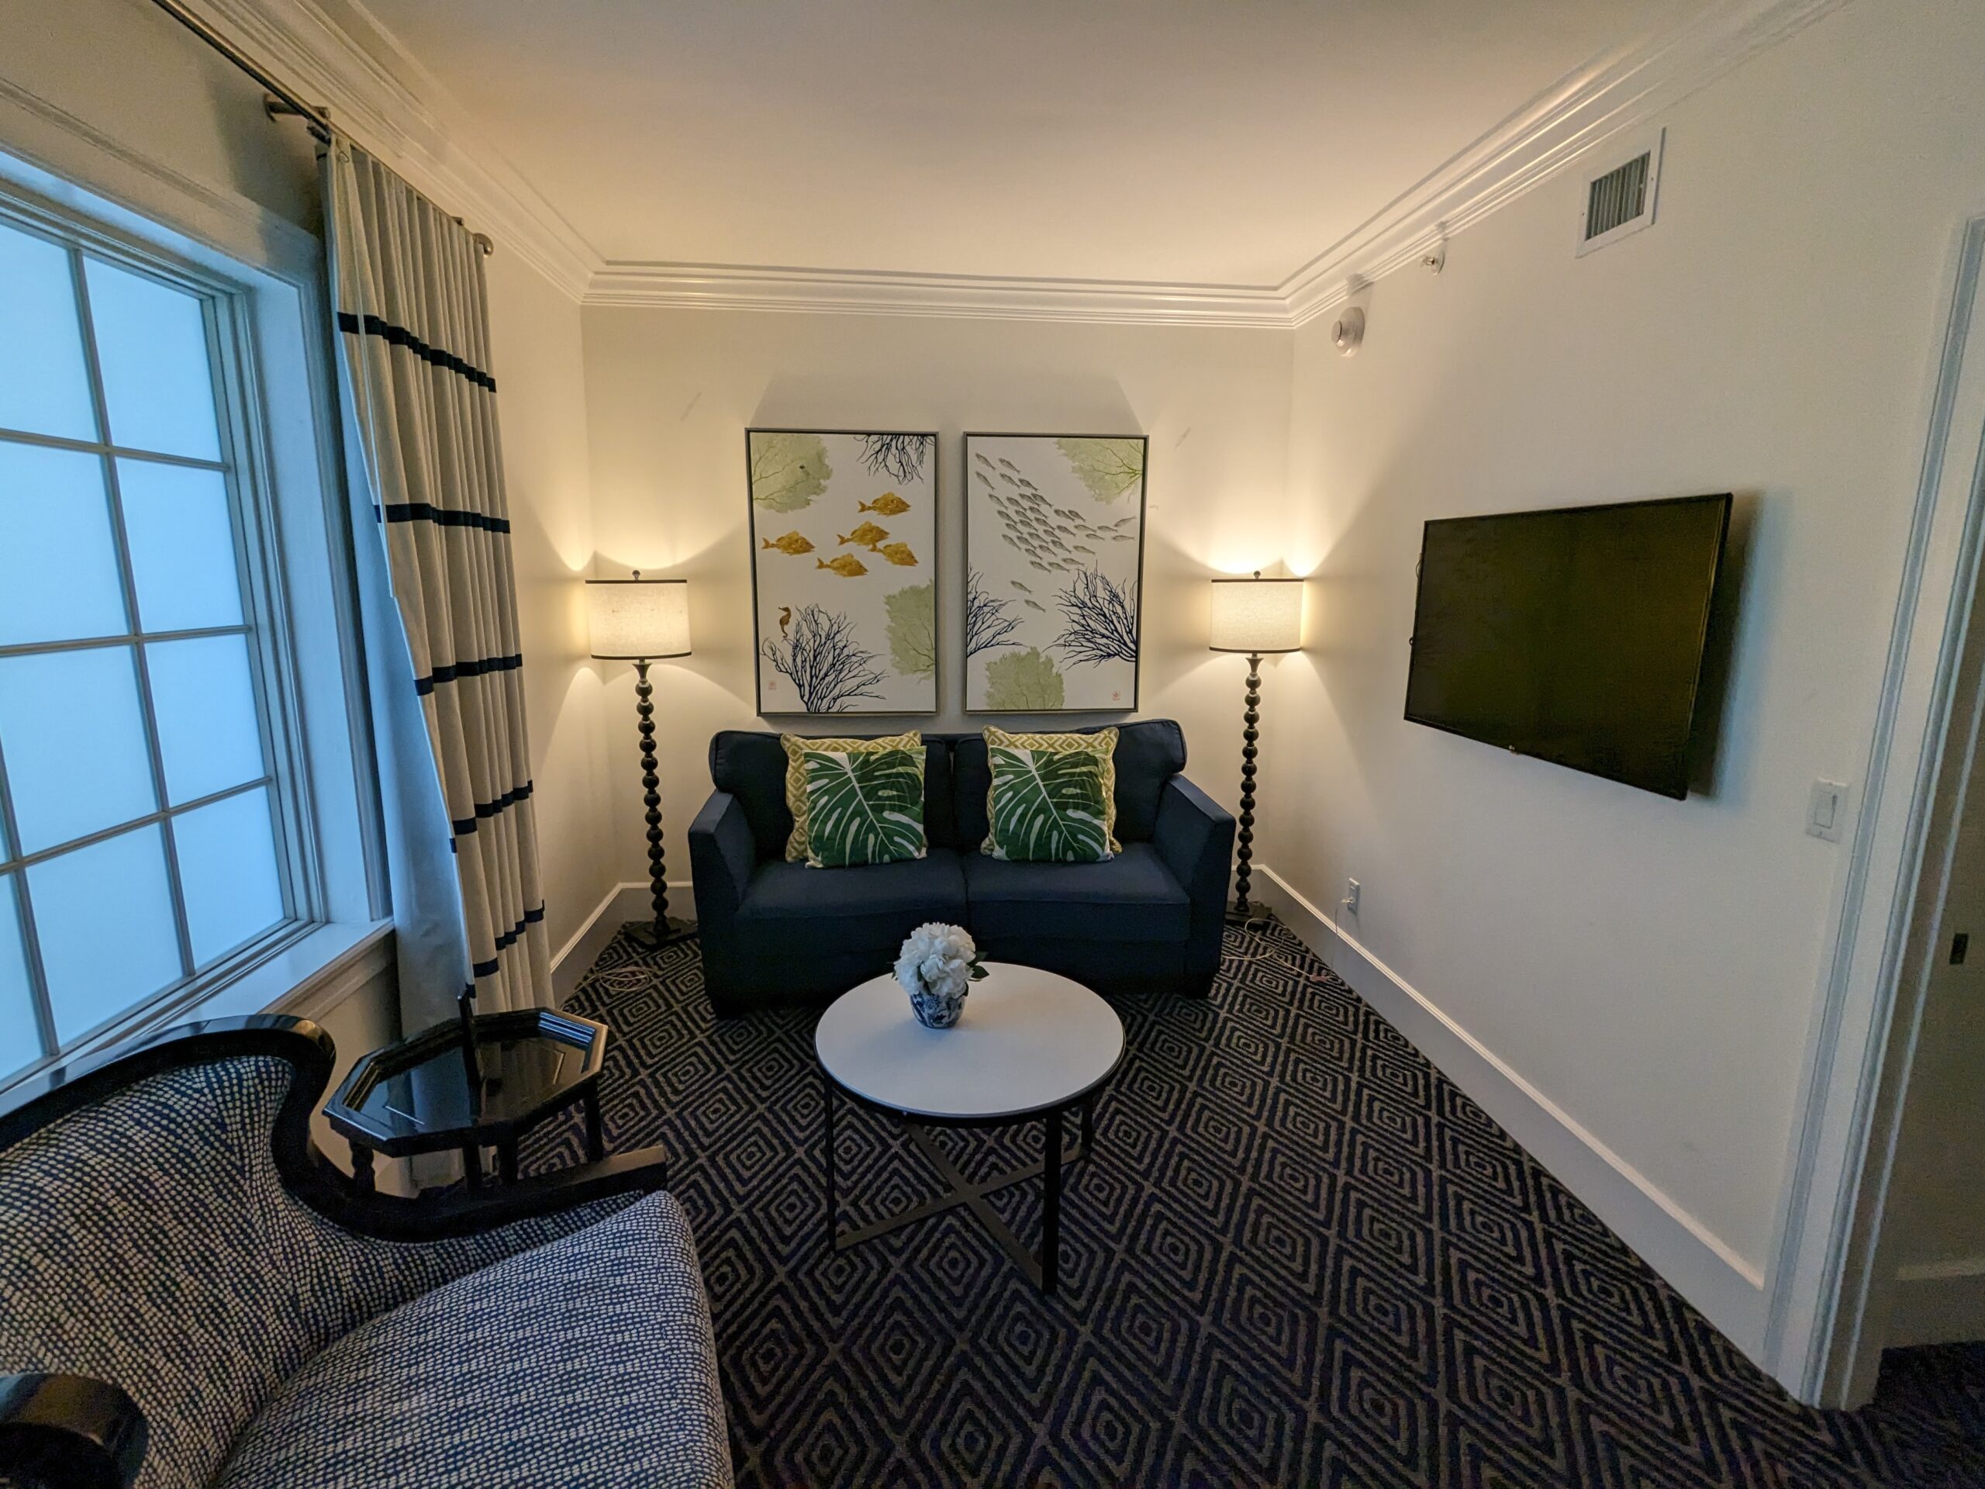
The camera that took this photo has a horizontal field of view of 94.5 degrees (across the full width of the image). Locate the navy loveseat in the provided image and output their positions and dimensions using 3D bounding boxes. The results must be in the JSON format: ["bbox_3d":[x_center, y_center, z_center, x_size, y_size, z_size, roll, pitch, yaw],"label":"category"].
[{"bbox_3d":[-0.121,0.422,3.692,1.935,0.956,0.908,-1,11,-6],"label":"navy loveseat"}]

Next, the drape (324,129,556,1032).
[{"bbox_3d":[-1.439,-0.133,2.474,0.160,2.480,0.774,-1,11,-6],"label":"drape"}]

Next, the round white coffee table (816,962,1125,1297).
[{"bbox_3d":[-0.053,0.926,2.273,0.737,0.493,0.737,0,11,0],"label":"round white coffee table"}]

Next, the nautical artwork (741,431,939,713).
[{"bbox_3d":[-0.637,-0.732,4.014,0.796,1.217,0.051,-1,11,-6],"label":"nautical artwork"}]

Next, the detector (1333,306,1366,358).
[{"bbox_3d":[1.353,-1.583,3.518,0.077,0.169,0.169,-1,11,-6],"label":"detector"}]

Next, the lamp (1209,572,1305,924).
[{"bbox_3d":[1.168,0.031,4.165,0.402,1.595,0.402,-1,11,-6],"label":"lamp"}]

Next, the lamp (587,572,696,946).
[{"bbox_3d":[-1.458,0.067,3.905,0.402,1.589,0.402,-1,11,-6],"label":"lamp"}]

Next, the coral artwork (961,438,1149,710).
[{"bbox_3d":[0.275,-0.745,4.089,0.801,1.209,0.045,-1,11,-6],"label":"coral artwork"}]

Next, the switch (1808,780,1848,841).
[{"bbox_3d":[1.574,0.126,1.732,0.010,0.115,0.071,-1,11,-6],"label":"switch"}]

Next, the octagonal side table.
[{"bbox_3d":[-1.056,0.950,1.946,0.478,0.587,0.478,-3,11,-16],"label":"octagonal side table"}]

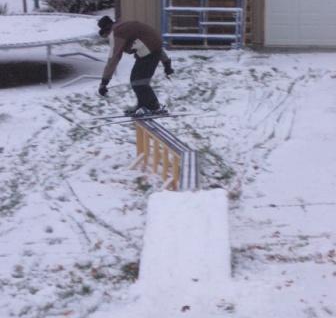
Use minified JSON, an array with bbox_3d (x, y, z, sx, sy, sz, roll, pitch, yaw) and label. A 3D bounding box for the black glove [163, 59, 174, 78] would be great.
[{"bbox_3d":[0.007,-1.229,18.450,0.130,0.230,0.120,-11,14,3],"label":"black glove"}]

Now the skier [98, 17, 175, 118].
[{"bbox_3d":[-0.440,-1.259,18.400,1.000,1.330,0.550,-2,15,-9],"label":"skier"}]

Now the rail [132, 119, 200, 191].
[{"bbox_3d":[0.062,0.183,16.754,0.602,0.540,3.793,-3,15,-12],"label":"rail"}]

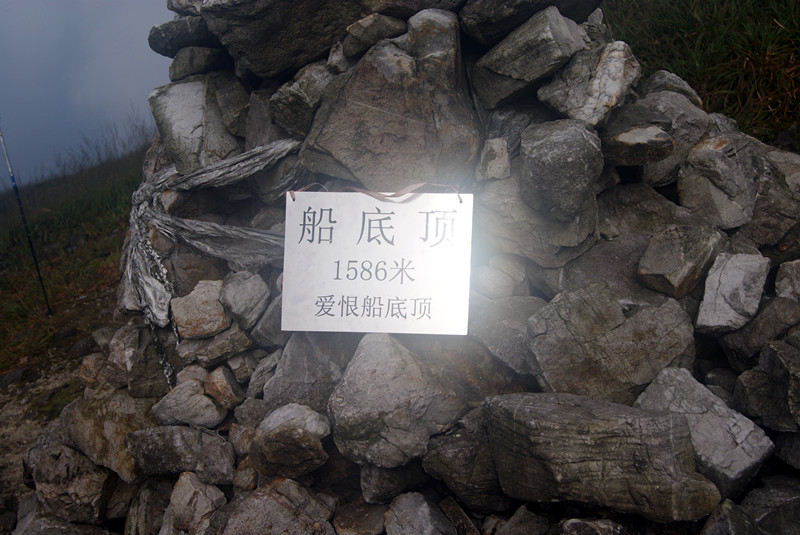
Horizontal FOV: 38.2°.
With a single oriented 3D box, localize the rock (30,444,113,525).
[{"bbox_3d":[-0.687,0.454,2.420,0.168,0.158,0.155,0,10,0],"label":"rock"}]

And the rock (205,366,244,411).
[{"bbox_3d":[-0.400,0.273,2.640,0.084,0.095,0.090,0,8,0],"label":"rock"}]

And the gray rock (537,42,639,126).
[{"bbox_3d":[0.433,-0.423,2.660,0.236,0.195,0.190,2,7,0],"label":"gray rock"}]

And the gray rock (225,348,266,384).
[{"bbox_3d":[-0.338,0.215,2.510,0.085,0.075,0.080,2,8,5],"label":"gray rock"}]

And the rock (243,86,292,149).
[{"bbox_3d":[-0.305,-0.343,2.660,0.100,0.140,0.100,3,8,15],"label":"rock"}]

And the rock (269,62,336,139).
[{"bbox_3d":[-0.225,-0.389,2.700,0.151,0.174,0.150,0,8,0],"label":"rock"}]

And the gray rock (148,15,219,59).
[{"bbox_3d":[-0.503,-0.537,2.700,0.170,0.097,0.140,0,10,0],"label":"gray rock"}]

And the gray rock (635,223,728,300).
[{"bbox_3d":[0.625,-0.013,2.570,0.184,0.162,0.170,-2,8,-30],"label":"gray rock"}]

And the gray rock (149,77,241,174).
[{"bbox_3d":[-0.478,-0.326,2.690,0.211,0.236,0.190,4,7,15],"label":"gray rock"}]

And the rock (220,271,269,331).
[{"bbox_3d":[-0.344,0.073,2.560,0.107,0.128,0.105,0,10,0],"label":"rock"}]

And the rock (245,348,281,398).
[{"bbox_3d":[-0.309,0.238,2.600,0.084,0.117,0.100,2,7,0],"label":"rock"}]

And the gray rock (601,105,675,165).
[{"bbox_3d":[0.558,-0.313,2.720,0.175,0.135,0.160,0,10,0],"label":"gray rock"}]

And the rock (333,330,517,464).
[{"bbox_3d":[0.052,0.279,2.440,0.370,0.270,0.270,1,8,0],"label":"rock"}]

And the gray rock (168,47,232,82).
[{"bbox_3d":[-0.469,-0.477,2.720,0.156,0.084,0.140,2,7,0],"label":"gray rock"}]

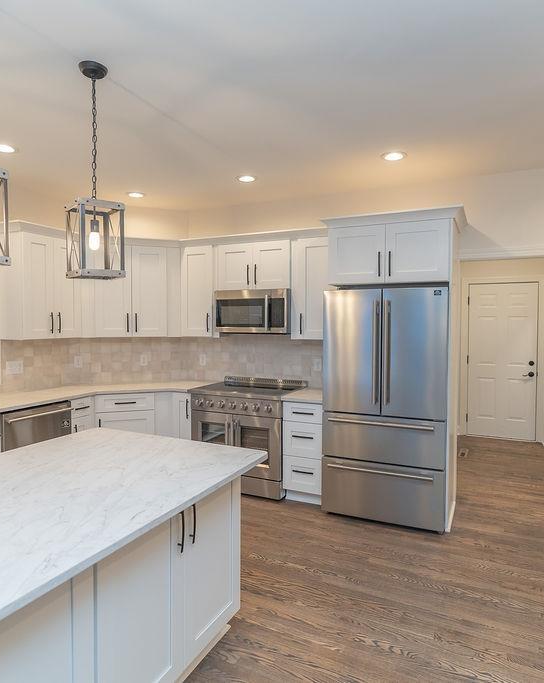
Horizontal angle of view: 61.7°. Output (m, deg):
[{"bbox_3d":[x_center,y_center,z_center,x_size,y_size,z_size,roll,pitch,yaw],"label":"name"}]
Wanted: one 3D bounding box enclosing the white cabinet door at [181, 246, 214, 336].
[{"bbox_3d":[-0.735,-0.486,4.428,0.372,0.885,0.030,1,2,24],"label":"white cabinet door"}]

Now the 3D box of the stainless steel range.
[{"bbox_3d":[-0.199,0.883,4.340,0.911,0.976,0.740,1,2,25],"label":"stainless steel range"}]

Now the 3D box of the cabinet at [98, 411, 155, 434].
[{"bbox_3d":[-1.438,0.933,4.497,0.530,0.588,0.550,-1,2,-18],"label":"cabinet"}]

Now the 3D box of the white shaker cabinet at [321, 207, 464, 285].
[{"bbox_3d":[1.016,-0.714,3.757,1.012,0.518,0.720,1,2,25],"label":"white shaker cabinet"}]

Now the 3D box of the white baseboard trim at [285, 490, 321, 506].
[{"bbox_3d":[0.285,1.315,3.873,0.350,0.110,0.020,1,2,25],"label":"white baseboard trim"}]

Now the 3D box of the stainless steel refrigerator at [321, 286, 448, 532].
[{"bbox_3d":[0.974,0.495,3.747,0.916,1.792,0.770,1,2,25],"label":"stainless steel refrigerator"}]

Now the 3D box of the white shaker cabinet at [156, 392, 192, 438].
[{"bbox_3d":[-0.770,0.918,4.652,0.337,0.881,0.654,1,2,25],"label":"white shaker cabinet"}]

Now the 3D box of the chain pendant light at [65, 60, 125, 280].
[{"bbox_3d":[-0.849,-0.807,2.184,0.210,1.000,0.210,-2,3,-41],"label":"chain pendant light"}]

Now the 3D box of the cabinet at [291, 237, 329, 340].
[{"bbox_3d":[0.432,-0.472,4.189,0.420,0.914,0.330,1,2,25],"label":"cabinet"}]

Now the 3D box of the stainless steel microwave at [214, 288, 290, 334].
[{"bbox_3d":[-0.114,-0.289,4.448,0.762,0.413,0.418,1,2,25],"label":"stainless steel microwave"}]

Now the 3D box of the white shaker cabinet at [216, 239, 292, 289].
[{"bbox_3d":[-0.127,-0.714,4.446,0.811,0.439,0.330,1,2,25],"label":"white shaker cabinet"}]

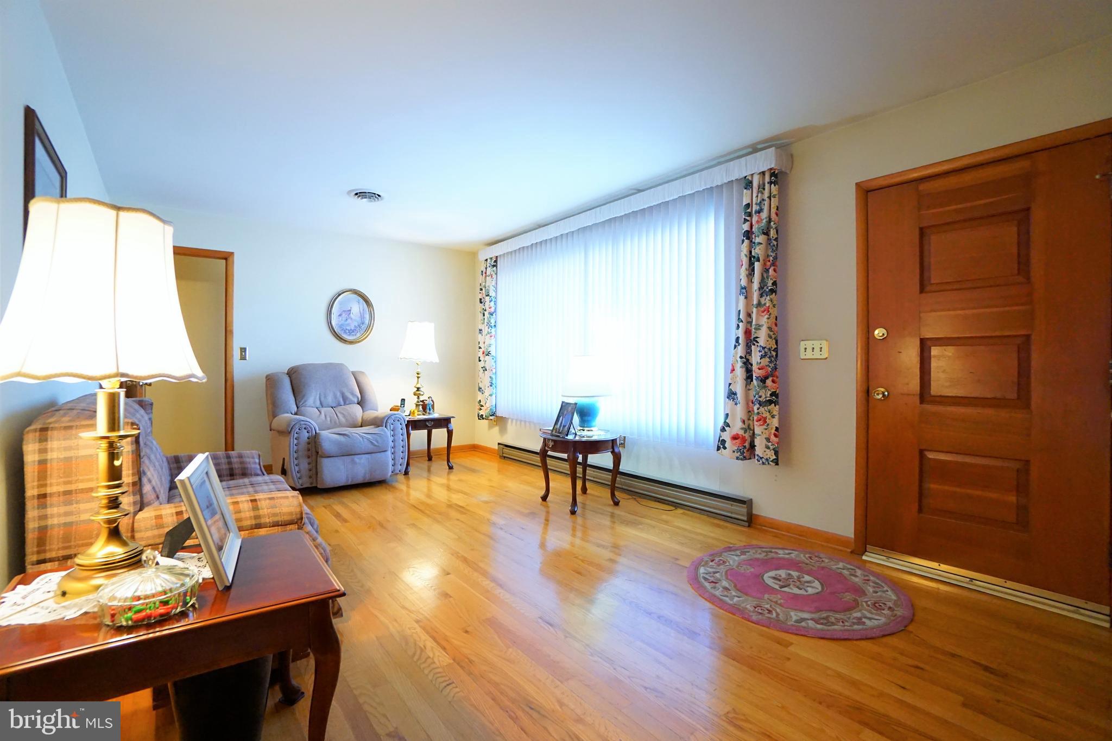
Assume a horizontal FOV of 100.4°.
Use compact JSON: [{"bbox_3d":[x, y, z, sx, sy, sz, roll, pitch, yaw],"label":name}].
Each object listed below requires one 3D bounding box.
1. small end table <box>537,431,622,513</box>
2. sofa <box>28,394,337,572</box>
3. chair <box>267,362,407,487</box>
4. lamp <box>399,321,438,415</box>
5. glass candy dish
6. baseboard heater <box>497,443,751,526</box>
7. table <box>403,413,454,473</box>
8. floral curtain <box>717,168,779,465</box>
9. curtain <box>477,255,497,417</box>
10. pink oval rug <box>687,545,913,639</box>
[{"bbox_3d":[0.184,0.758,3.572,0.580,0.530,0.550,0,1,0],"label":"small end table"},{"bbox_3d":[-1.518,0.550,1.959,0.840,0.970,1.200,0,1,-40],"label":"sofa"},{"bbox_3d":[-2.131,0.471,4.485,1.010,1.070,0.900,0,1,-38],"label":"chair"},{"bbox_3d":[-1.450,-0.021,4.880,0.420,0.990,0.420,0,1,-39],"label":"lamp"},{"bbox_3d":[-0.888,0.453,1.018,0.167,0.128,0.167,0,1,-40],"label":"glass candy dish"},{"bbox_3d":[0.336,0.927,4.195,0.070,0.180,2.970,0,1,-40],"label":"baseboard heater"},{"bbox_3d":[-1.407,0.741,4.793,0.530,0.530,0.600,0,1,-39],"label":"table"},{"bbox_3d":[1.252,-0.328,3.008,0.130,1.860,0.420,0,1,-40],"label":"floral curtain"},{"bbox_3d":[-0.803,-0.380,5.434,0.130,1.880,0.430,0,1,-40],"label":"curtain"},{"bbox_3d":[1.145,1.034,2.271,0.980,0.013,0.940,0,1,-12],"label":"pink oval rug"}]

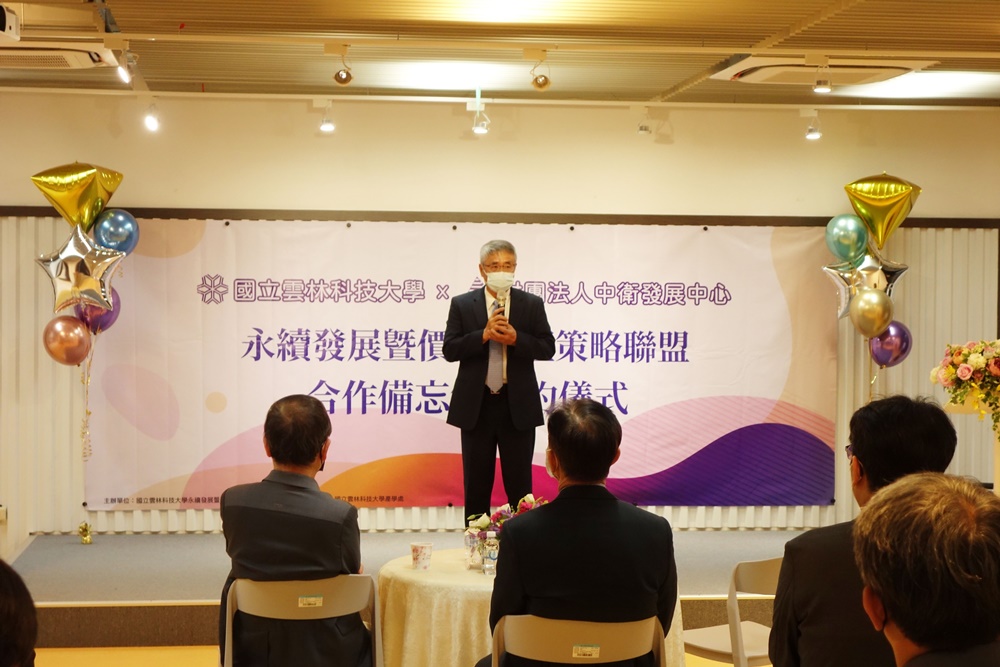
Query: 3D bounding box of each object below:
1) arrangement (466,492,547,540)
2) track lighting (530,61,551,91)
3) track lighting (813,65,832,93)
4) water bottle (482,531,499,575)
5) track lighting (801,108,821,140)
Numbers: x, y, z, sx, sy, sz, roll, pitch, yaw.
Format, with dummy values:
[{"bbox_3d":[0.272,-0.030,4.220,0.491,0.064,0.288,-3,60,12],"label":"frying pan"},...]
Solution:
[{"bbox_3d":[0.094,0.651,6.900,0.400,0.240,0.360,0,1,-7],"label":"arrangement"},{"bbox_3d":[0.189,-1.189,9.620,0.093,0.140,0.110,0,1,-3],"label":"track lighting"},{"bbox_3d":[1.511,-1.194,9.760,0.095,0.131,0.100,0,1,-7],"label":"track lighting"},{"bbox_3d":[-0.027,0.714,6.780,0.055,0.145,0.055,0,1,-7],"label":"water bottle"},{"bbox_3d":[1.848,-1.242,12.380,0.120,0.190,0.105,0,1,-12],"label":"track lighting"}]

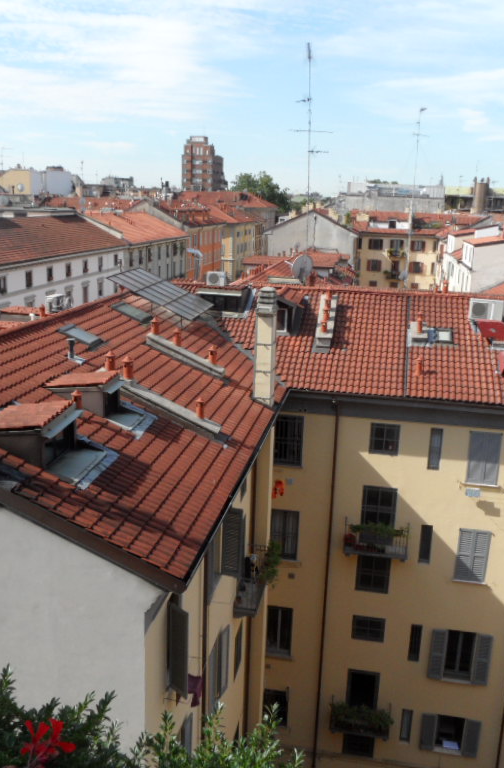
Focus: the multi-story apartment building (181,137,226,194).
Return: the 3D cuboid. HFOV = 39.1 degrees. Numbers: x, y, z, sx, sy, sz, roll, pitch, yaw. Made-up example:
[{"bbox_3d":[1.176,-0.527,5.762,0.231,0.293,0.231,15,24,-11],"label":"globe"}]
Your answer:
[{"bbox_3d":[-17.325,-66.214,260.525,12.000,45.300,20.000,4,14,9],"label":"multi-story apartment building"}]

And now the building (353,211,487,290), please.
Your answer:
[{"bbox_3d":[26.496,-16.634,115.940,21.000,22.700,15.000,4,14,8],"label":"building"}]

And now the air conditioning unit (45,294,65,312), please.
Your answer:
[{"bbox_3d":[-6.620,-2.690,23.900,0.290,0.570,0.820,5,14,12],"label":"air conditioning unit"}]

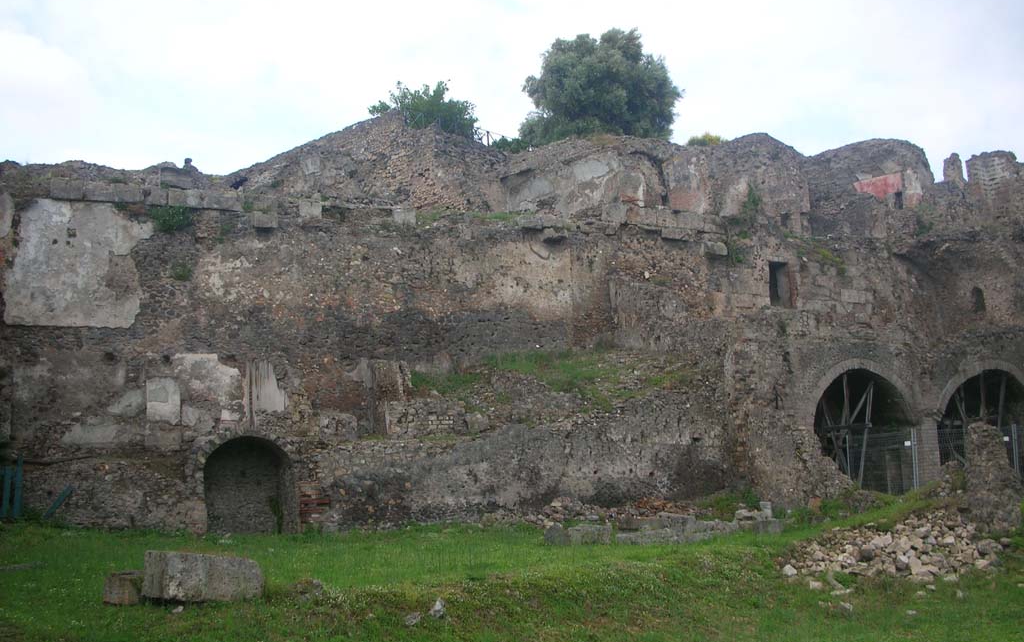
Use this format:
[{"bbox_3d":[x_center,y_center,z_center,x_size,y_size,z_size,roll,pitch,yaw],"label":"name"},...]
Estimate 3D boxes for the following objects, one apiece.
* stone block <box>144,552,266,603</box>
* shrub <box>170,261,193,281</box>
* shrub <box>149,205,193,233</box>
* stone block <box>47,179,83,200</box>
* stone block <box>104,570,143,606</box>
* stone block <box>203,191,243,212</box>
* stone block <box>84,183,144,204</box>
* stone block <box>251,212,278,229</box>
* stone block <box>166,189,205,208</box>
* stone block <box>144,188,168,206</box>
[{"bbox_3d":[-4.433,3.672,14.964,1.650,0.620,0.720,0,-8,-12],"label":"stone block"},{"bbox_3d":[-9.525,-1.388,29.782,0.595,0.554,0.400,2,-8,-23],"label":"shrub"},{"bbox_3d":[-9.036,-2.686,27.397,1.150,0.720,0.600,2,-9,-17],"label":"shrub"},{"bbox_3d":[-12.582,-3.639,29.251,0.862,0.494,0.550,2,-8,-23],"label":"stone block"},{"bbox_3d":[-4.627,3.178,12.300,0.390,0.400,0.420,-1,-9,0],"label":"stone block"},{"bbox_3d":[-8.616,-3.460,30.751,1.112,0.478,0.550,2,-8,-23],"label":"stone block"},{"bbox_3d":[-10.623,-3.372,27.601,1.600,0.430,0.550,2,-9,-17],"label":"stone block"},{"bbox_3d":[-7.429,-2.950,30.951,0.788,0.449,0.550,2,-8,-23],"label":"stone block"},{"bbox_3d":[-8.882,-3.314,28.125,0.980,0.450,0.550,2,-9,-17],"label":"stone block"},{"bbox_3d":[-9.584,-3.343,27.913,0.620,0.440,0.550,2,-9,-17],"label":"stone block"}]

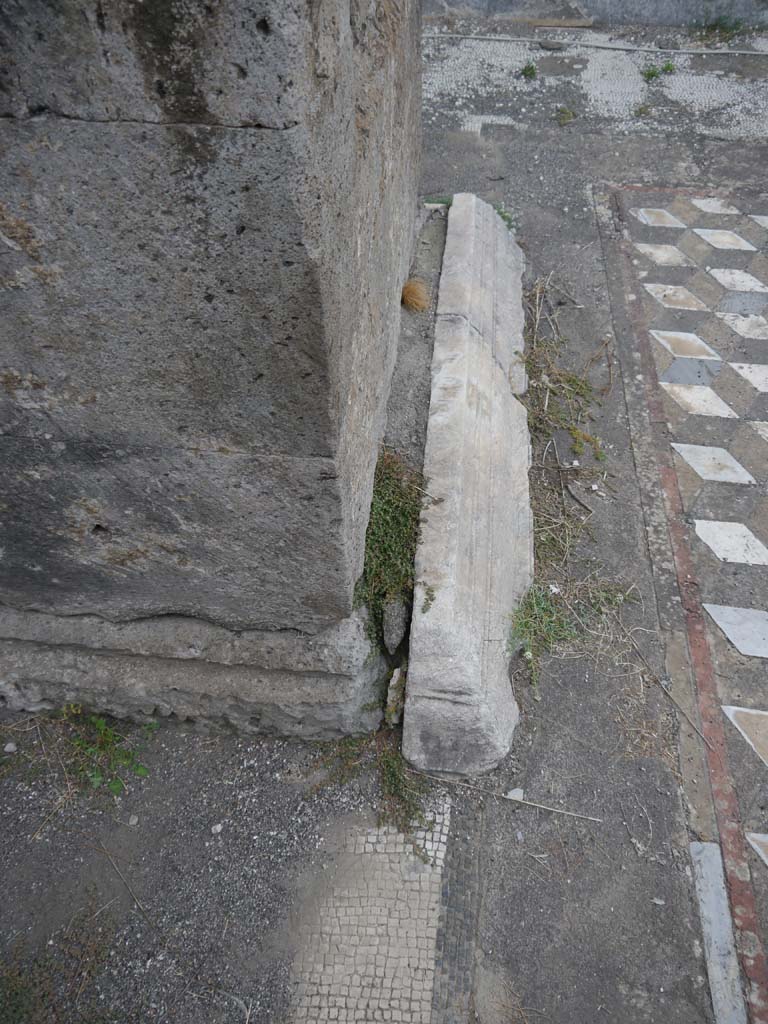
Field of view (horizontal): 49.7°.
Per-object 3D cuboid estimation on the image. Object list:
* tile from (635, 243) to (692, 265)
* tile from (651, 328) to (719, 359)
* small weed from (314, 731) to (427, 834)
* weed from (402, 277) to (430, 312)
[{"bbox_3d":[0.985,-0.888,2.888,0.196,0.015,0.131,4,47,3],"label":"tile"},{"bbox_3d":[0.919,-0.505,2.532,0.196,0.015,0.128,4,47,3],"label":"tile"},{"bbox_3d":[-0.021,0.498,1.545,0.203,0.055,0.170,4,47,3],"label":"small weed"},{"bbox_3d":[0.104,-0.691,2.616,0.090,0.080,0.090,4,47,3],"label":"weed"}]

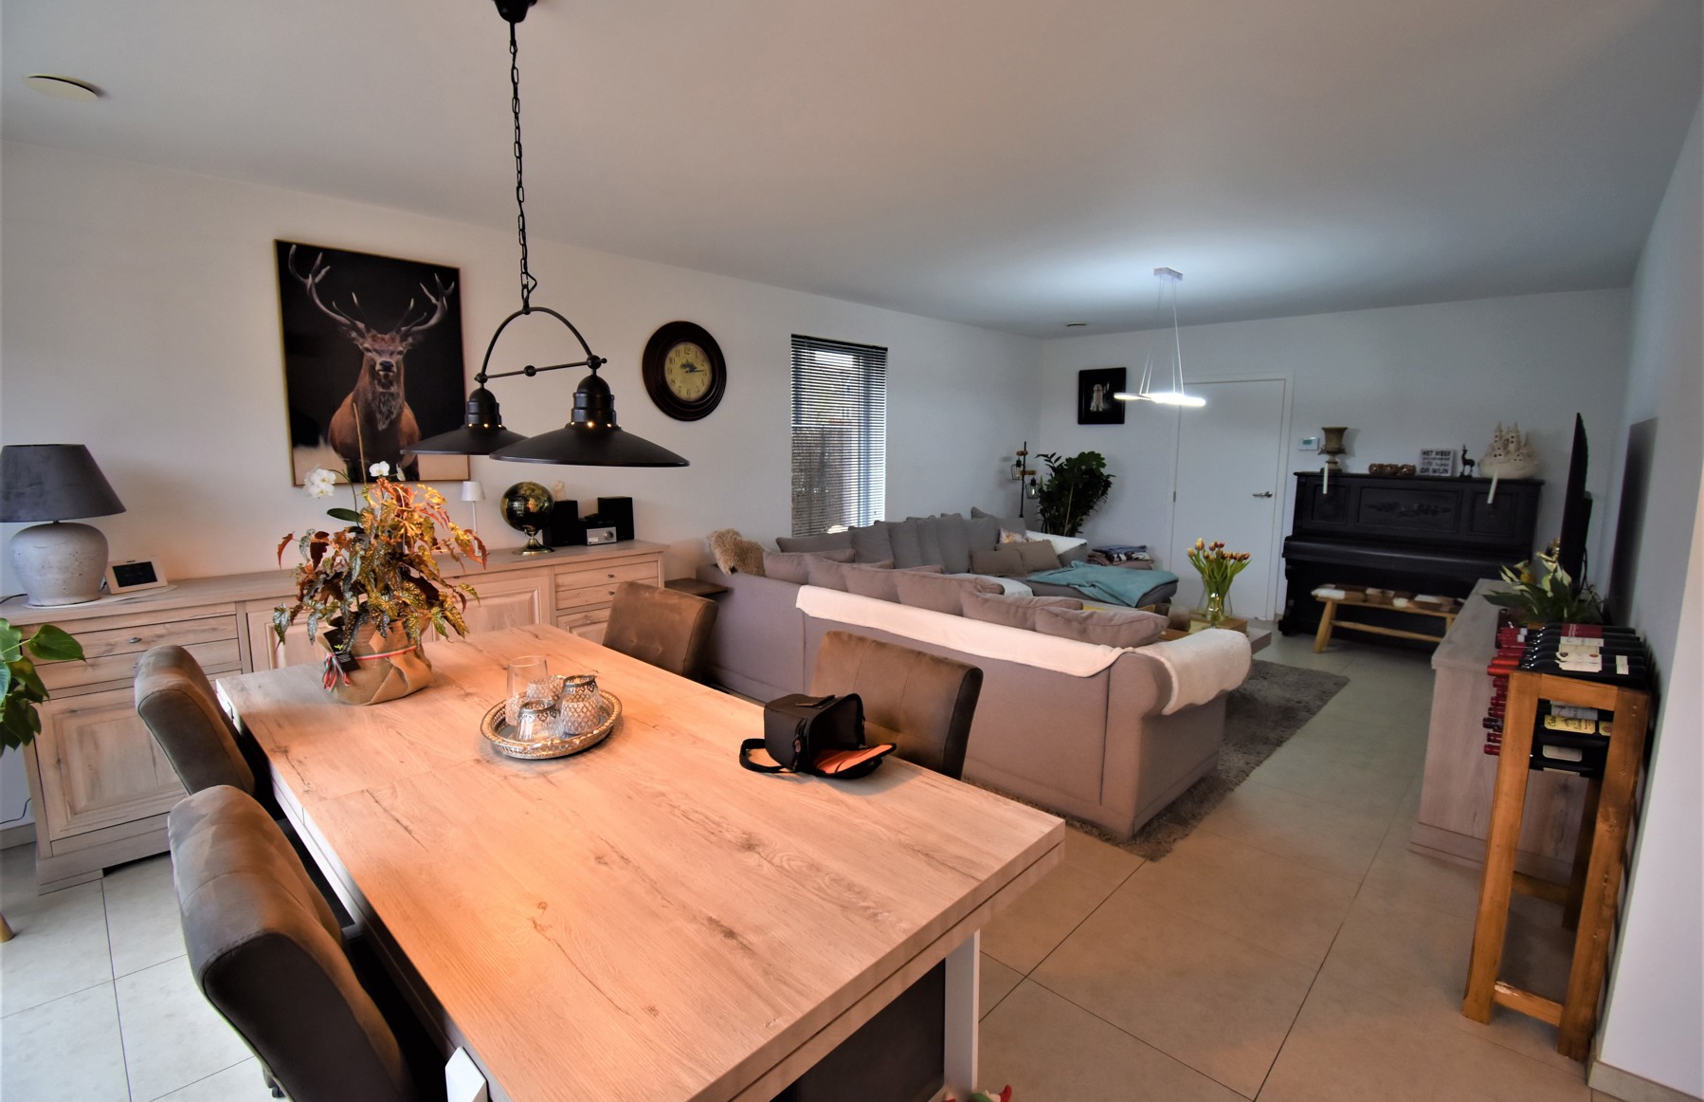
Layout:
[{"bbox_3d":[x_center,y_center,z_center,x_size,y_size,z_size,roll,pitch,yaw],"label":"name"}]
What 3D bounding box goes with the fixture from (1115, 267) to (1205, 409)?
[{"bbox_3d":[1.965,-1.337,4.461,0.260,0.800,1.000,9,12,44],"label":"fixture"}]

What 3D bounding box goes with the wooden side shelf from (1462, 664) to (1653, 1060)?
[{"bbox_3d":[1.967,0.751,2.002,0.235,0.945,0.720,9,12,44],"label":"wooden side shelf"}]

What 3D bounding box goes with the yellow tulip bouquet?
[{"bbox_3d":[2.334,0.207,4.540,0.340,0.510,0.340,0,9,-2],"label":"yellow tulip bouquet"}]

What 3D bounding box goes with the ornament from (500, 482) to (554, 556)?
[{"bbox_3d":[-1.740,-0.144,3.834,0.270,0.380,0.270,0,9,-2],"label":"ornament"}]

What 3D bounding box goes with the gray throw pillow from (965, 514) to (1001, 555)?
[{"bbox_3d":[1.120,-0.058,6.175,0.440,0.450,0.170,-6,11,-36],"label":"gray throw pillow"}]

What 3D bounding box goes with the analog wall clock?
[{"bbox_3d":[-1.005,-1.108,4.380,0.070,0.600,0.600,9,12,44],"label":"analog wall clock"}]

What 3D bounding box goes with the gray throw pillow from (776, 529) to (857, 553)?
[{"bbox_3d":[-0.247,0.138,4.821,0.580,0.480,0.180,-8,-3,-45],"label":"gray throw pillow"}]

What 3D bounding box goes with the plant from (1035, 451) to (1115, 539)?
[{"bbox_3d":[2.208,-0.249,7.116,0.720,1.430,0.720,9,12,44],"label":"plant"}]

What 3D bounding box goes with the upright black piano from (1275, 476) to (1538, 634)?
[{"bbox_3d":[4.169,0.113,5.416,0.610,1.310,1.460,-7,11,-40],"label":"upright black piano"}]

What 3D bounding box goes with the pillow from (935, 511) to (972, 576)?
[{"bbox_3d":[0.835,-0.060,5.861,0.460,0.480,0.170,-8,-3,-45],"label":"pillow"}]

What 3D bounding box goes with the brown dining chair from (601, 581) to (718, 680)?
[{"bbox_3d":[-0.926,0.644,2.738,0.490,0.960,0.610,7,11,39],"label":"brown dining chair"}]

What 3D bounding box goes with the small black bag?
[{"bbox_3d":[-0.082,0.435,1.736,0.330,0.145,0.250,8,12,43],"label":"small black bag"}]

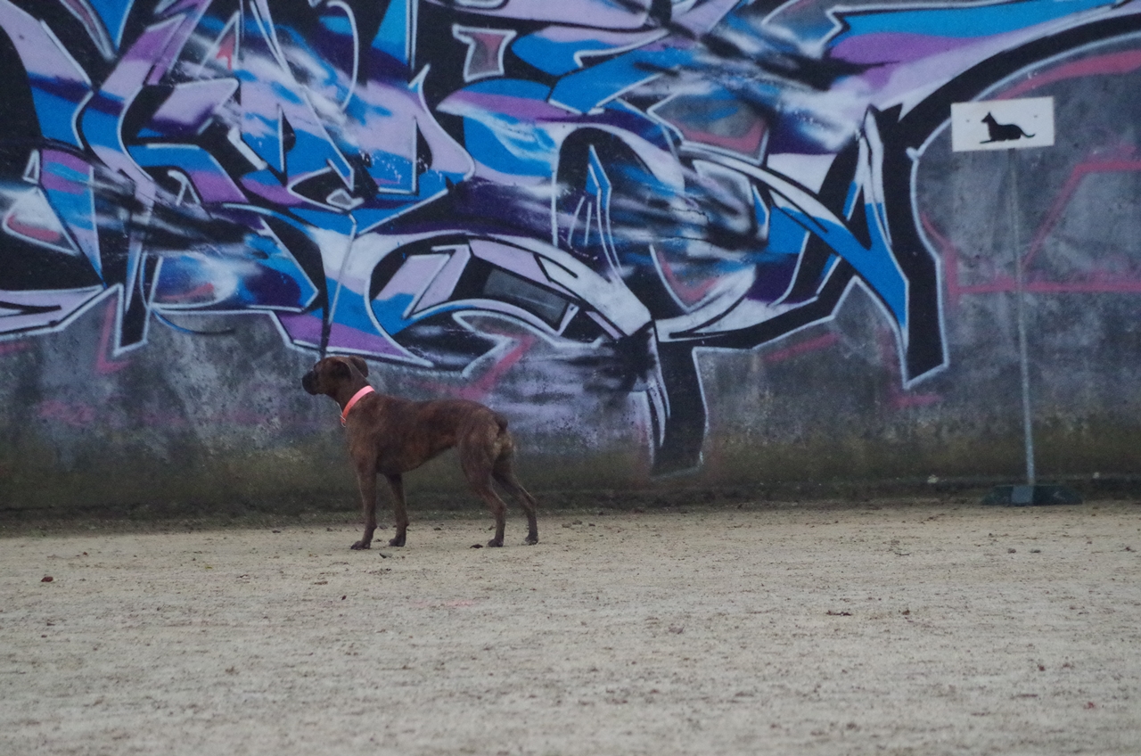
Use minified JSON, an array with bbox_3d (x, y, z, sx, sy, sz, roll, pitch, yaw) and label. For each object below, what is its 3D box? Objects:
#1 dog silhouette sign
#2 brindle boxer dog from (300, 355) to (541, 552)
[{"bbox_3d":[1.751,-1.024,38.400,0.416,0.197,0.015,-3,1,0],"label":"dog silhouette sign"},{"bbox_3d":[-0.566,0.282,36.000,0.860,0.720,0.250,-1,1,18],"label":"brindle boxer dog"}]

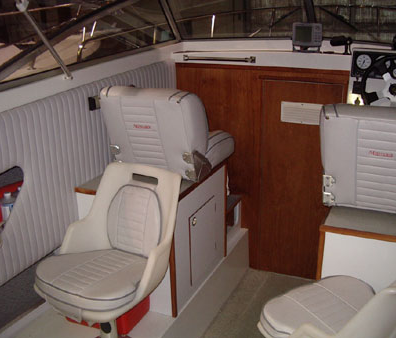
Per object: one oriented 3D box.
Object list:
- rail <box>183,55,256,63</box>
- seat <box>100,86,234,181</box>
[{"bbox_3d":[0.137,-0.696,3.139,0.480,0.036,0.048,7,20,23],"label":"rail"},{"bbox_3d":[-0.143,-0.240,2.712,0.479,0.460,0.658,7,20,23],"label":"seat"}]

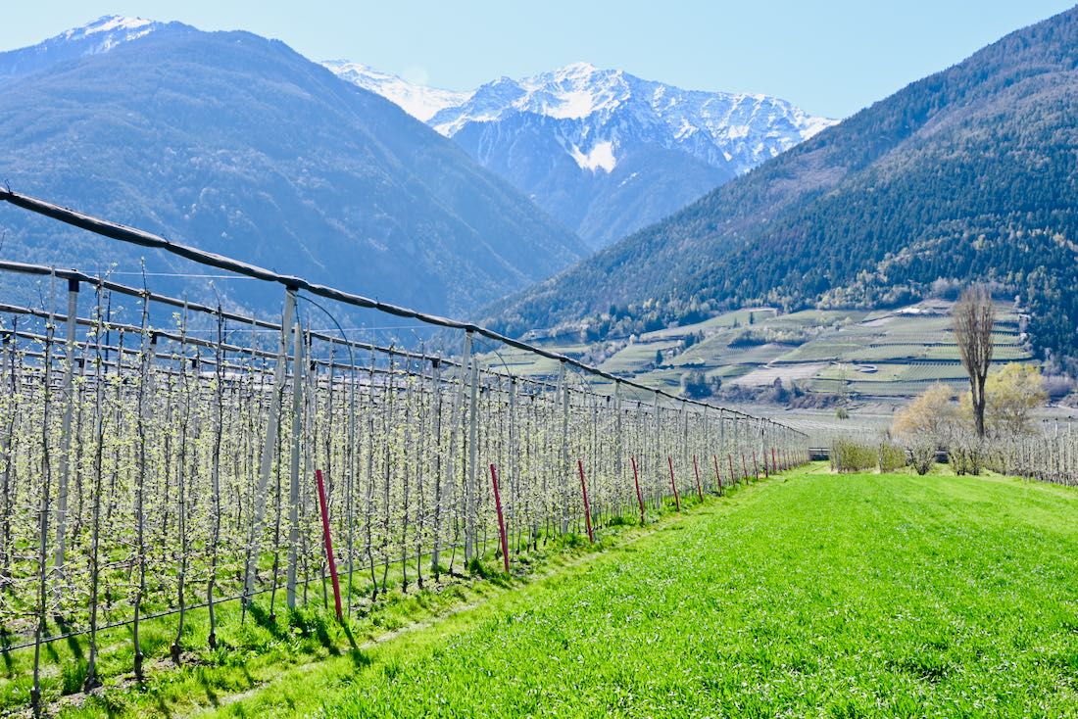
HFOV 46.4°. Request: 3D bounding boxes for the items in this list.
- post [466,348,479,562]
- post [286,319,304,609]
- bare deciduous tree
[{"bbox_3d":[-1.203,1.783,22.632,0.085,3.740,0.085,0,-4,14],"label":"post"},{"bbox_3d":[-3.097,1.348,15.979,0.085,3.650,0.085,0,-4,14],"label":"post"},{"bbox_3d":[43.551,1.277,125.624,4.200,17.650,4.200,-1,-4,14],"label":"bare deciduous tree"}]

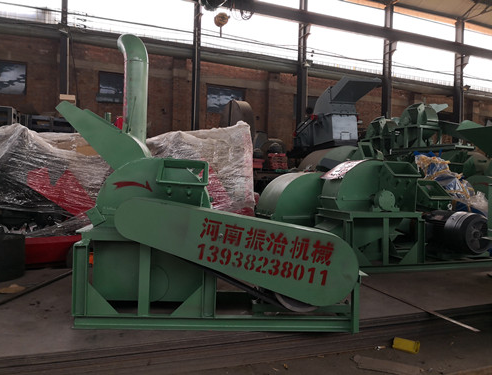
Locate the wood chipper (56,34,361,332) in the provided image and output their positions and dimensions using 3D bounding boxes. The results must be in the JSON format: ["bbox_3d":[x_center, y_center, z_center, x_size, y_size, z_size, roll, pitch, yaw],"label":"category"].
[{"bbox_3d":[-0.348,-0.148,2.907,2.220,2.175,0.860,1,-1,-1],"label":"wood chipper"}]

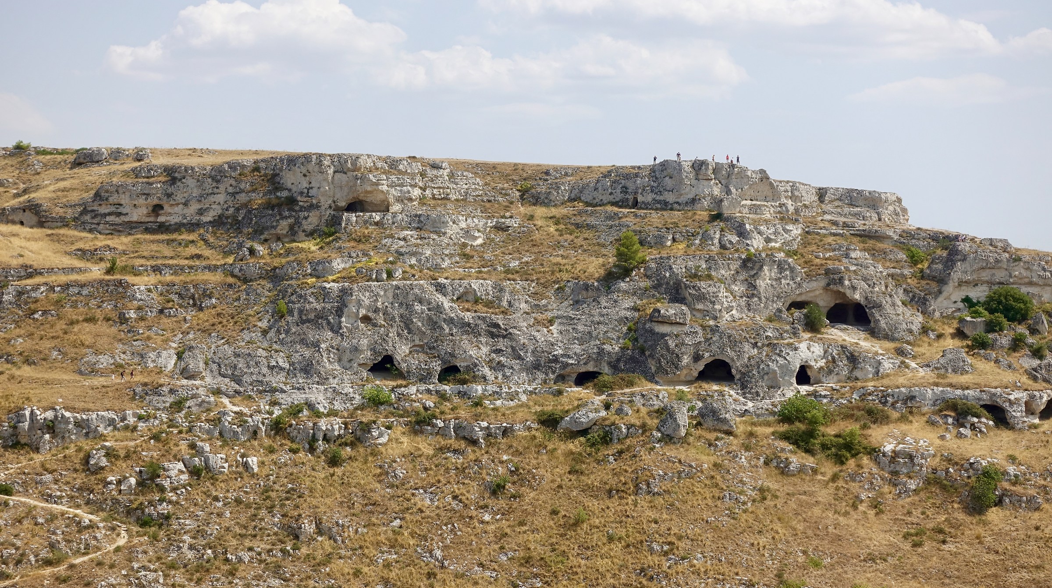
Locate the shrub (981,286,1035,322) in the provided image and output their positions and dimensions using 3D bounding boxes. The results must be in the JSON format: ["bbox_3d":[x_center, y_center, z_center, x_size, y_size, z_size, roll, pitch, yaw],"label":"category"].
[{"bbox_3d":[88.688,1.886,370.000,9.462,6.761,7.800,0,-1,0],"label":"shrub"}]

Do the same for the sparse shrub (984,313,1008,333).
[{"bbox_3d":[84.875,5.195,364.000,4.294,3.555,3.700,0,-1,0],"label":"sparse shrub"}]

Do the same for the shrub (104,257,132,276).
[{"bbox_3d":[-74.350,-5.090,367.000,5.240,3.590,3.800,0,0,0],"label":"shrub"}]

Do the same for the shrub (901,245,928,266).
[{"bbox_3d":[71.150,-7.000,369.000,4.960,3.760,3.900,0,0,0],"label":"shrub"}]

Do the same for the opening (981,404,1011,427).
[{"bbox_3d":[78.813,20.400,338.000,4.813,4.127,3.200,0,-1,6],"label":"opening"}]

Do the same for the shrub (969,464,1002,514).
[{"bbox_3d":[71.161,30.091,312.000,5.072,7.485,4.600,0,-1,0],"label":"shrub"}]

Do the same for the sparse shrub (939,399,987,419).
[{"bbox_3d":[71.720,18.830,331.000,8.100,3.370,4.500,0,0,0],"label":"sparse shrub"}]

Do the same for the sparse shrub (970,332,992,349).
[{"bbox_3d":[78.220,8.070,347.000,3.820,3.110,3.300,0,0,0],"label":"sparse shrub"}]

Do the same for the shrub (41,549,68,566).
[{"bbox_3d":[-70.140,39.210,300.000,4.160,2.570,3.200,0,0,0],"label":"shrub"}]

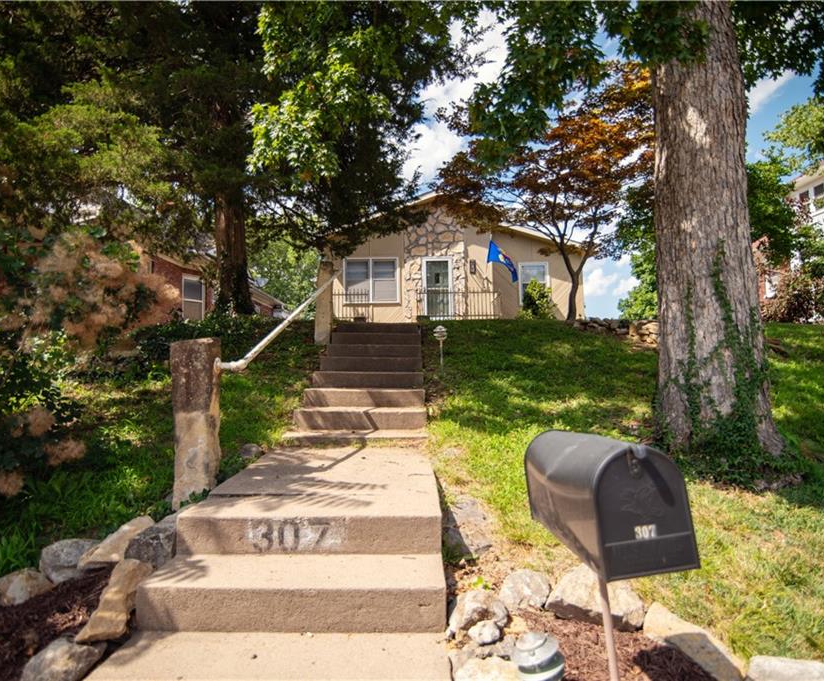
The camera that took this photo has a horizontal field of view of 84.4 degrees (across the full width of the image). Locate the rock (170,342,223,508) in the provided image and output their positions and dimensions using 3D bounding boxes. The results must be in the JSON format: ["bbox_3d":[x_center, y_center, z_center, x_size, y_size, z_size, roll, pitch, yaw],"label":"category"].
[{"bbox_3d":[-1.210,0.450,2.560,0.220,0.920,0.190,0,-2,0],"label":"rock"}]

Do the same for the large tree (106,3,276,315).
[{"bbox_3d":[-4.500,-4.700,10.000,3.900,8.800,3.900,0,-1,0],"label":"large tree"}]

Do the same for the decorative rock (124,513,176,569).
[{"bbox_3d":[-1.220,0.925,2.120,0.220,0.200,0.250,0,-2,0],"label":"decorative rock"}]

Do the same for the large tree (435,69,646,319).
[{"bbox_3d":[2.950,-3.100,9.800,4.500,5.400,4.200,0,-2,0],"label":"large tree"}]

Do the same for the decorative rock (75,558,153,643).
[{"bbox_3d":[-1.170,1.030,1.800,0.190,0.210,0.300,0,-1,0],"label":"decorative rock"}]

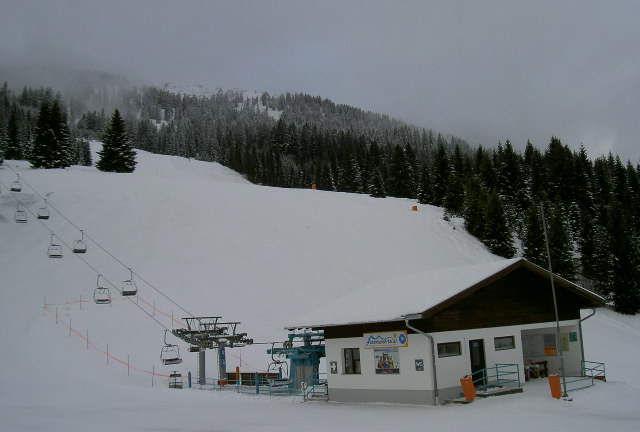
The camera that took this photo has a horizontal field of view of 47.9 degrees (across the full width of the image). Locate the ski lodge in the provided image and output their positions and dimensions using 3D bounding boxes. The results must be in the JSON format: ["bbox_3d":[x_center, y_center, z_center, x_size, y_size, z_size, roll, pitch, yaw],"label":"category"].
[{"bbox_3d":[6.926,6.017,38.152,14.300,6.250,9.900,3,-12,-38],"label":"ski lodge"}]

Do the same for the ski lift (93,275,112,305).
[{"bbox_3d":[-19.998,6.785,66.300,1.400,2.650,0.850,3,-12,-38],"label":"ski lift"}]

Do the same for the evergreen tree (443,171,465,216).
[{"bbox_3d":[36.931,-6.178,198.000,5.217,12.631,5.217,-5,-9,11],"label":"evergreen tree"}]

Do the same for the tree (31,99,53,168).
[{"bbox_3d":[-80.044,-23.797,208.000,6.577,20.191,6.577,0,-9,-21],"label":"tree"}]

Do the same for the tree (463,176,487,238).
[{"bbox_3d":[36.852,-2.266,172.000,5.438,15.266,5.438,-5,-9,12],"label":"tree"}]

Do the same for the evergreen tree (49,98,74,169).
[{"bbox_3d":[-74.852,-23.797,208.000,6.577,20.191,6.577,0,-9,-20],"label":"evergreen tree"}]

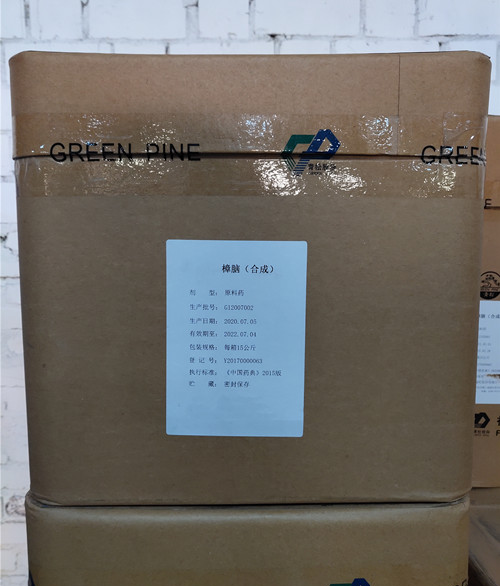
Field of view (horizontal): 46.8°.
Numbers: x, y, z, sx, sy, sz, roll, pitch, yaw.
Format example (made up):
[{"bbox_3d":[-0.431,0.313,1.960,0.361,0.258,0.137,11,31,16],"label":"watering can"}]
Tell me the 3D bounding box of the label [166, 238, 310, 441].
[{"bbox_3d":[-0.011,0.036,0.440,0.106,0.150,0.004,1,5,0],"label":"label"}]

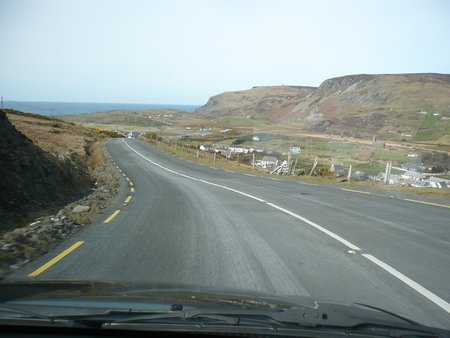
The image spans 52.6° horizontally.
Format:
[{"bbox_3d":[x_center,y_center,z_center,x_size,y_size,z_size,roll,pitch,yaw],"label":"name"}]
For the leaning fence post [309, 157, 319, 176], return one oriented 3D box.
[{"bbox_3d":[4.936,-0.122,25.300,0.240,1.100,0.180,23,7,5],"label":"leaning fence post"}]

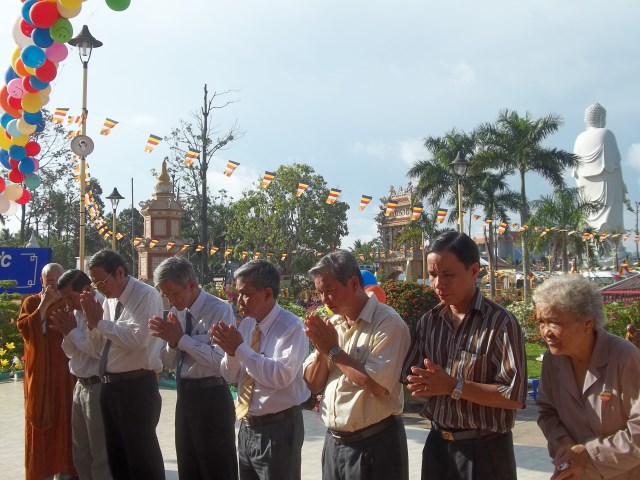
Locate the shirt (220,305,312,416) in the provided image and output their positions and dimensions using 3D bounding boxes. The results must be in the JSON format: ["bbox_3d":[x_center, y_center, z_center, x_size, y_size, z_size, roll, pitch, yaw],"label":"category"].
[{"bbox_3d":[-0.224,0.491,2.780,0.380,0.490,0.470,2,-3,-40],"label":"shirt"}]

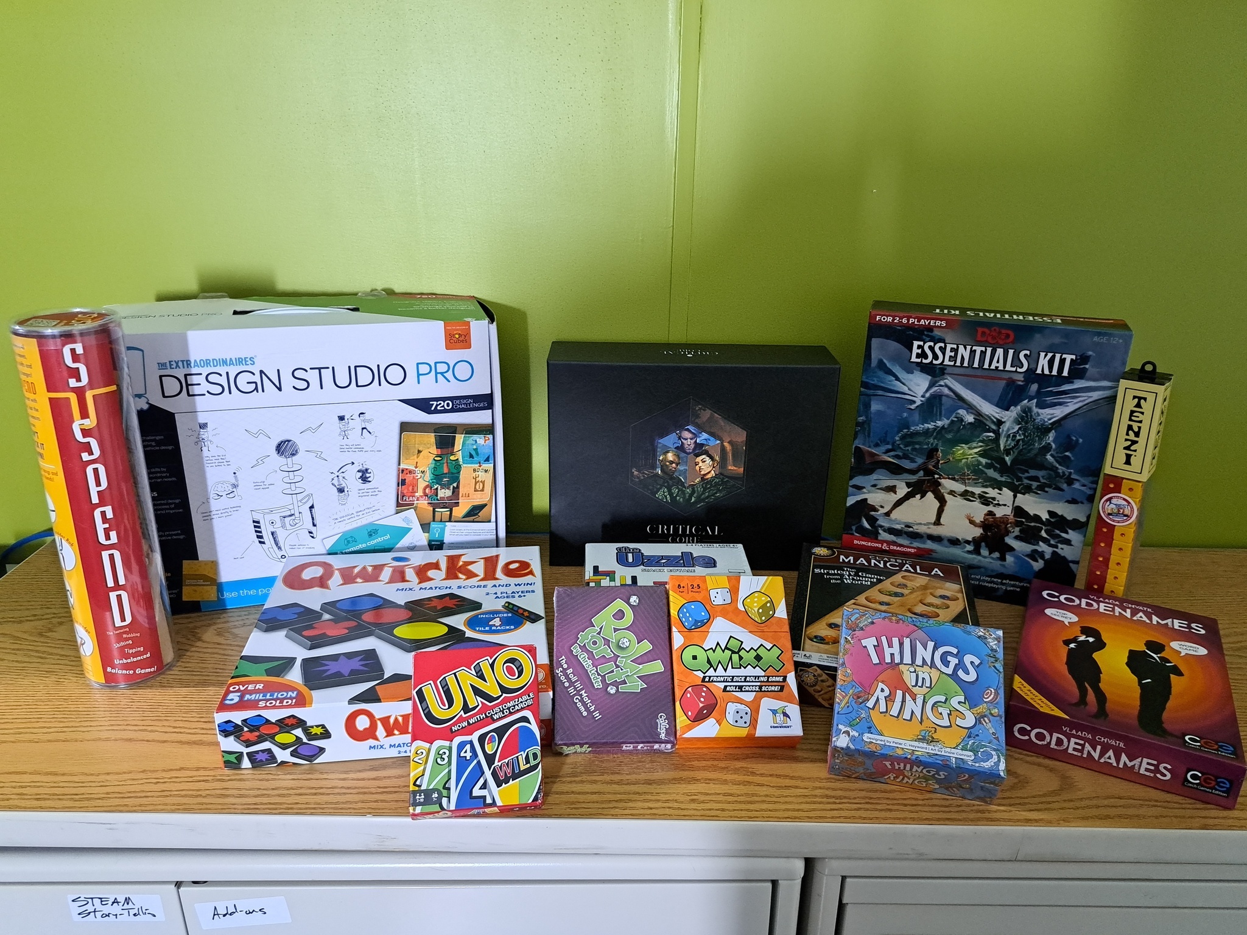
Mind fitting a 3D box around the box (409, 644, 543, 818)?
[{"bbox_3d":[-0.111,0.198,0.653,0.093,0.023,0.118,-2,58,-7],"label":"box"}]

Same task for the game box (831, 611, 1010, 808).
[{"bbox_3d":[0.229,0.184,0.680,0.121,0.053,0.119,6,52,14],"label":"game box"}]

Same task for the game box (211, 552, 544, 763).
[{"bbox_3d":[-0.200,0.160,0.797,0.254,0.053,0.256,-2,22,-7],"label":"game box"}]

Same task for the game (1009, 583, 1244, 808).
[{"bbox_3d":[0.443,0.187,0.775,0.161,0.040,0.241,12,23,26],"label":"game"}]

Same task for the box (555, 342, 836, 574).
[{"bbox_3d":[0.073,-0.012,0.995,0.310,0.242,0.088,1,21,0],"label":"box"}]

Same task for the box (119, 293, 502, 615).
[{"bbox_3d":[-0.334,-0.019,0.928,0.389,0.291,0.132,-4,22,-14],"label":"box"}]

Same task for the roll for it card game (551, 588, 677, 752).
[{"bbox_3d":[-0.009,0.166,0.719,0.094,0.031,0.130,0,58,-3],"label":"roll for it card game"}]

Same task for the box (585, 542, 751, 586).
[{"bbox_3d":[0.047,0.144,0.854,0.170,0.051,0.203,0,21,-2],"label":"box"}]

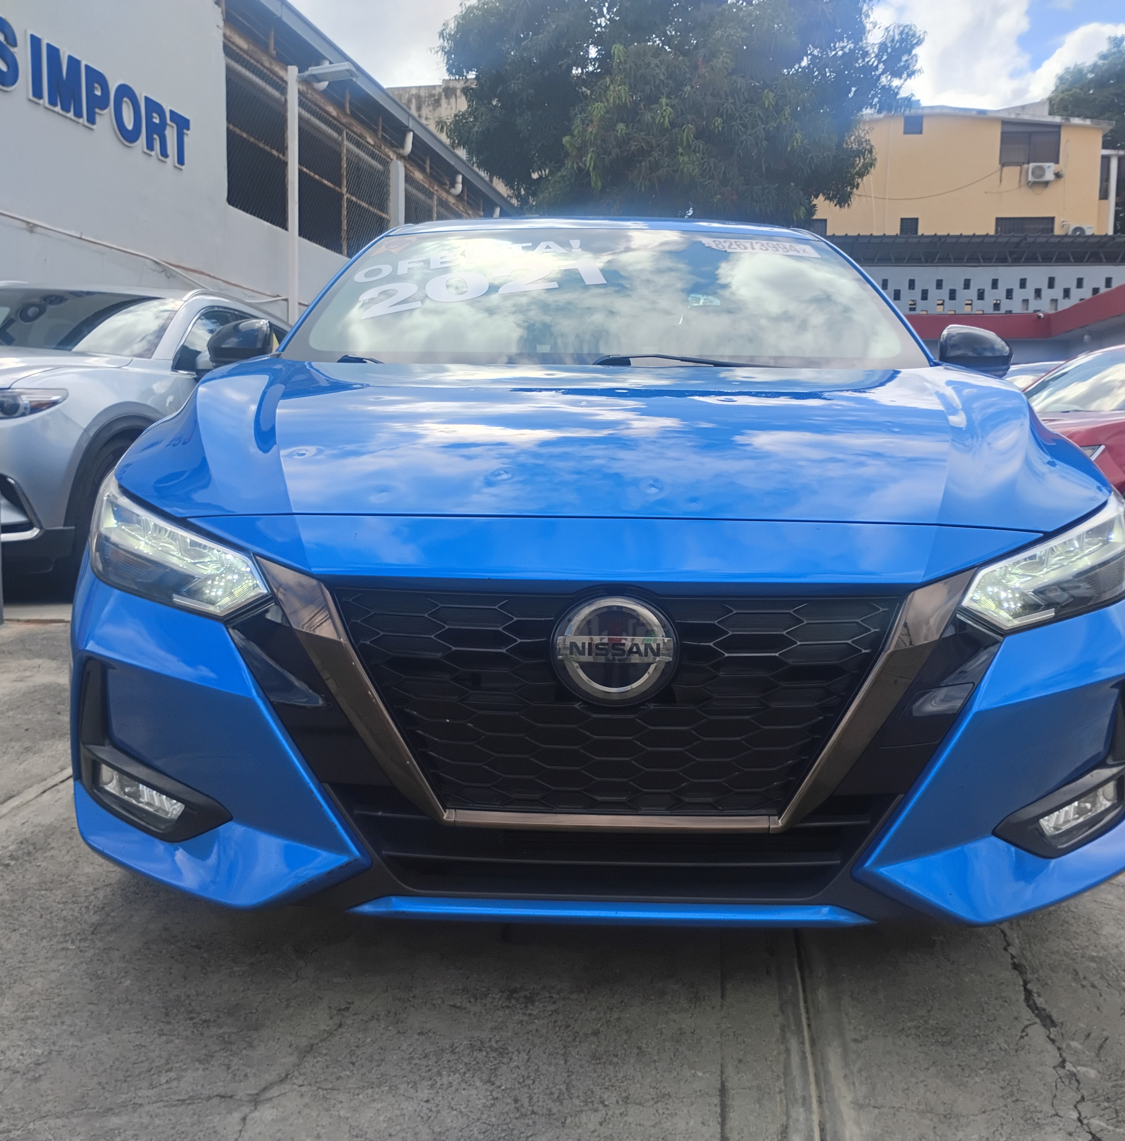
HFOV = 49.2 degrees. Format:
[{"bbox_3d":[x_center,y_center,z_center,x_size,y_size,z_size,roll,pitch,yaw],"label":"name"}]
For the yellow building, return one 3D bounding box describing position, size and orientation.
[{"bbox_3d":[11.086,-9.768,40.895,9.500,8.500,9.000,0,6,-6],"label":"yellow building"}]

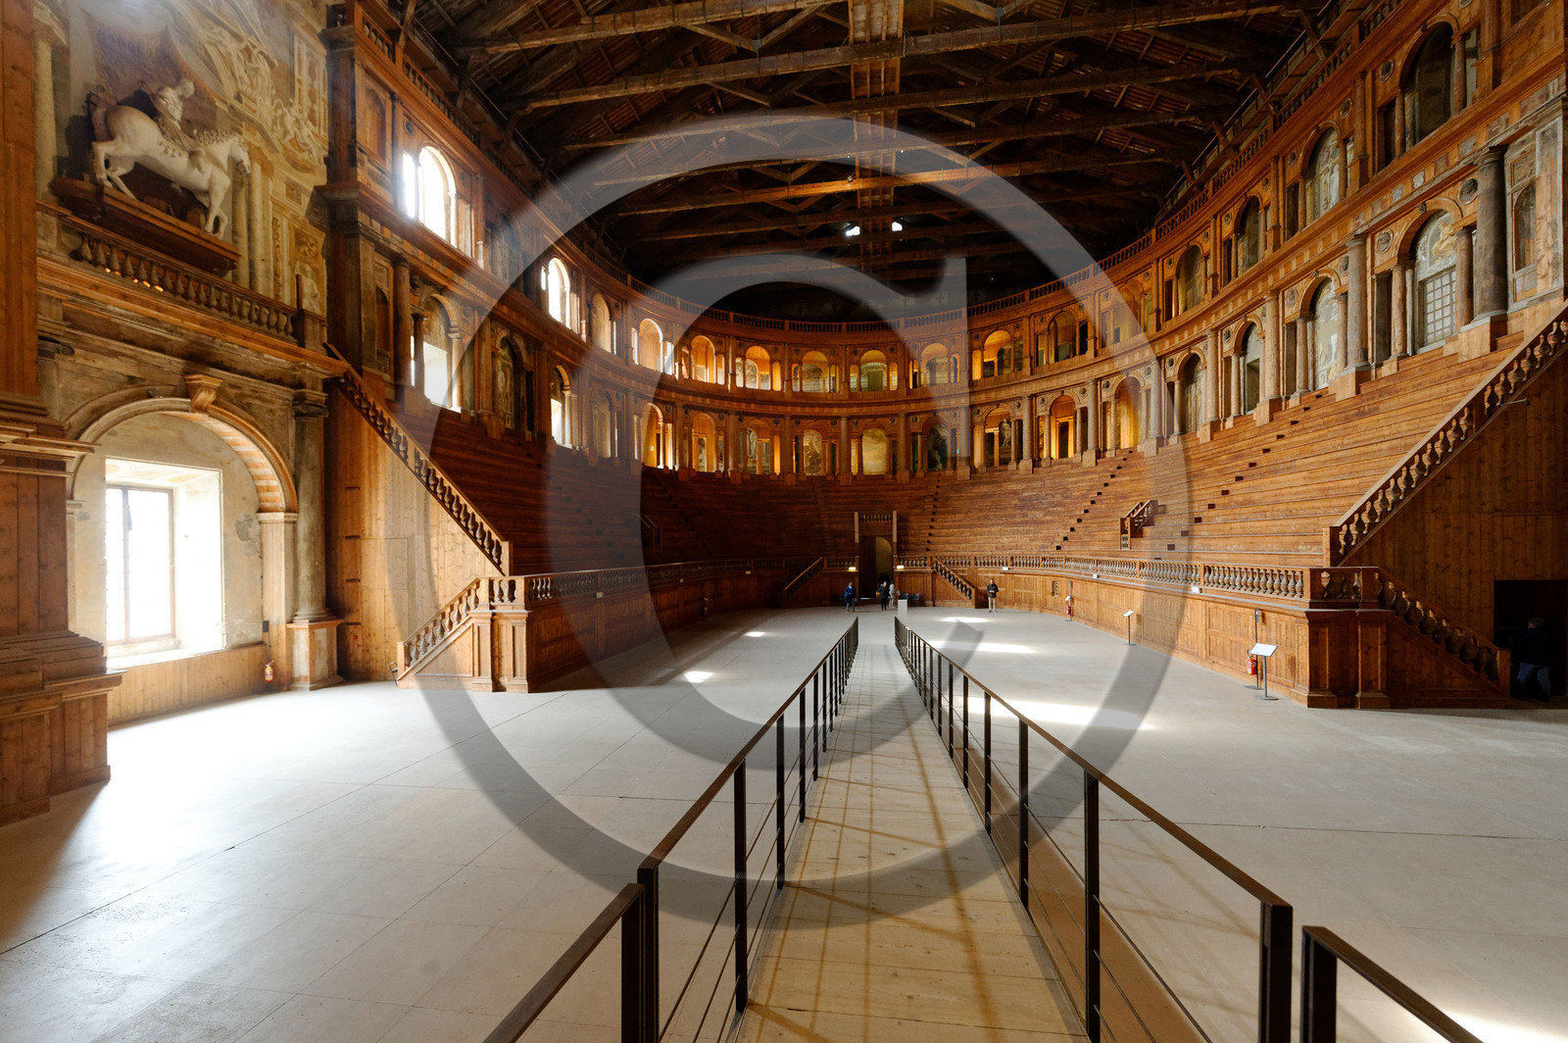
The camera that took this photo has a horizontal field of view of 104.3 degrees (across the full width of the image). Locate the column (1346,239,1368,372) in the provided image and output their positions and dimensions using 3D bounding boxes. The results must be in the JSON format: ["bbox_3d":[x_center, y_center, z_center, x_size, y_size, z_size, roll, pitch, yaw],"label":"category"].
[{"bbox_3d":[17.040,-6.522,18.109,0.600,3.900,0.600,-1,-1,9],"label":"column"}]

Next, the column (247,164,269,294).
[{"bbox_3d":[-12.494,-6.938,14.500,0.320,3.150,0.420,0,-2,10],"label":"column"}]

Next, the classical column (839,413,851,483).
[{"bbox_3d":[4.253,-5.103,42.300,0.860,4.600,0.860,0,-2,10],"label":"classical column"}]

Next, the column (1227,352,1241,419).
[{"bbox_3d":[18.712,-5.661,25.300,0.470,2.660,0.470,0,-2,10],"label":"column"}]

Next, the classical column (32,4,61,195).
[{"bbox_3d":[-13.096,-7.469,10.800,0.340,3.350,0.420,0,-2,10],"label":"classical column"}]

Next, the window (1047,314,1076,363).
[{"bbox_3d":[16.260,-10.766,35.700,0.350,2.750,1.750,1,-2,-33],"label":"window"}]

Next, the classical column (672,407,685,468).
[{"bbox_3d":[-6.589,-5.288,38.325,0.600,3.900,0.600,0,-2,-41],"label":"classical column"}]

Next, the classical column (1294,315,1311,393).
[{"bbox_3d":[18.045,-5.814,21.200,0.460,2.620,0.460,0,-2,10],"label":"classical column"}]

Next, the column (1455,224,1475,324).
[{"bbox_3d":[16.719,-5.956,14.942,0.400,2.574,0.400,-1,-1,9],"label":"column"}]

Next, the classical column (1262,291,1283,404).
[{"bbox_3d":[17.752,-6.346,22.073,0.600,3.900,0.600,-1,-1,9],"label":"classical column"}]

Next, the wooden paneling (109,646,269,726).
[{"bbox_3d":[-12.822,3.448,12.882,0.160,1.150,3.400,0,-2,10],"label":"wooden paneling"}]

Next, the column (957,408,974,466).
[{"bbox_3d":[12.380,-5.771,41.600,0.650,4.000,0.650,-2,-3,33],"label":"column"}]

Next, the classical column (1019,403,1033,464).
[{"bbox_3d":[14.784,-5.512,37.043,0.600,3.900,0.600,0,-1,-40],"label":"classical column"}]

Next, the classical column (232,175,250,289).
[{"bbox_3d":[-12.532,-6.733,14.100,0.320,2.750,0.400,0,-2,10],"label":"classical column"}]

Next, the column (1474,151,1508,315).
[{"bbox_3d":[16.444,-6.745,14.162,0.600,3.900,0.600,-1,-1,9],"label":"column"}]

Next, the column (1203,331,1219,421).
[{"bbox_3d":[18.199,-6.183,25.898,0.600,3.900,0.600,-1,-1,5],"label":"column"}]

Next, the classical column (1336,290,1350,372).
[{"bbox_3d":[17.294,-5.815,18.842,0.400,2.574,0.400,-1,-1,9],"label":"classical column"}]

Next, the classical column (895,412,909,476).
[{"bbox_3d":[8.104,-5.351,41.338,0.600,3.900,0.600,-1,-1,20],"label":"classical column"}]

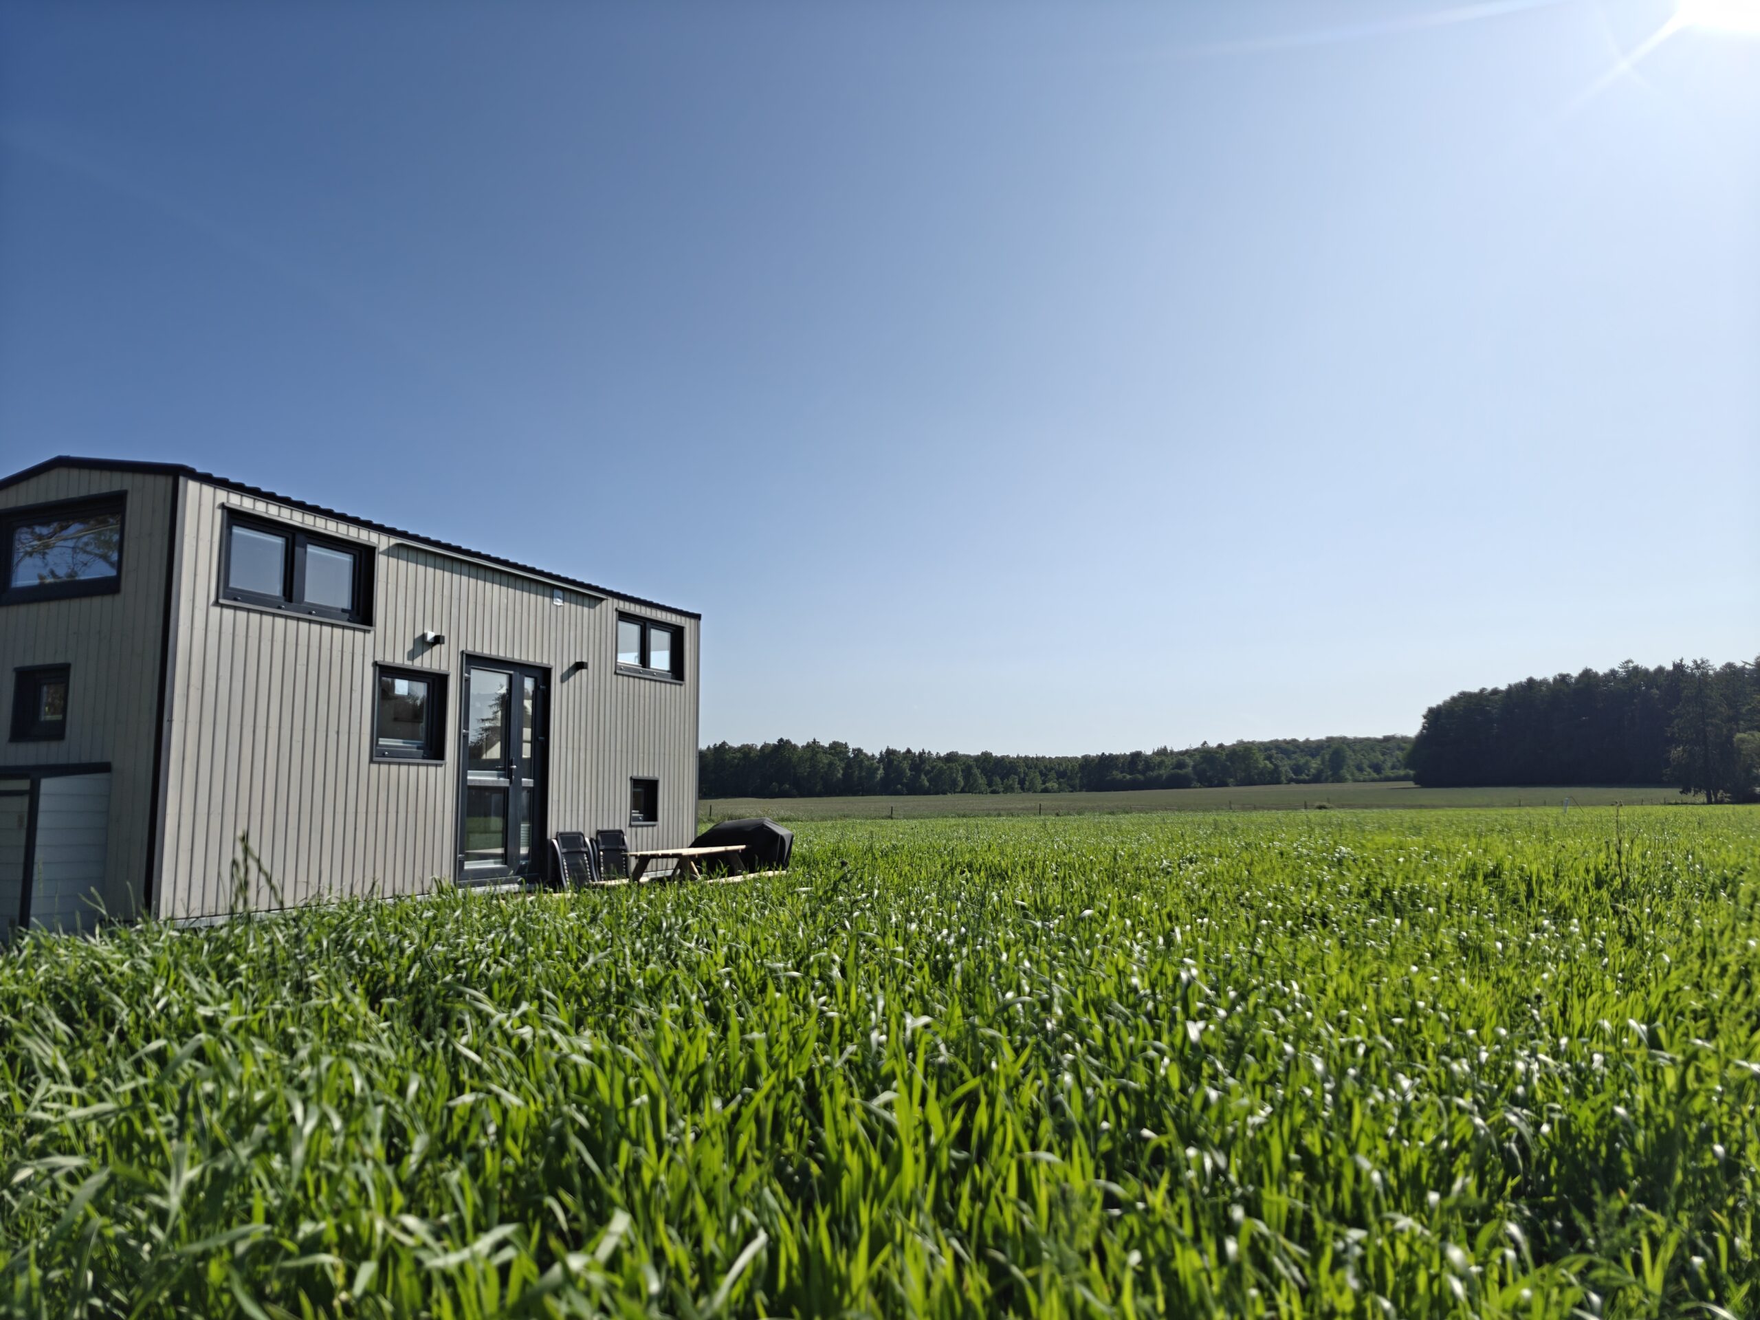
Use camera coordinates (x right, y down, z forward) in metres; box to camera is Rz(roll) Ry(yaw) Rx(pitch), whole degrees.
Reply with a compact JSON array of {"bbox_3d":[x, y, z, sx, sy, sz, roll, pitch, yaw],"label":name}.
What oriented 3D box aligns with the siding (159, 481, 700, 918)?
[{"bbox_3d":[-3.660,0.622,11.430,0.120,3.060,7.140,-4,-8,21],"label":"siding"}]

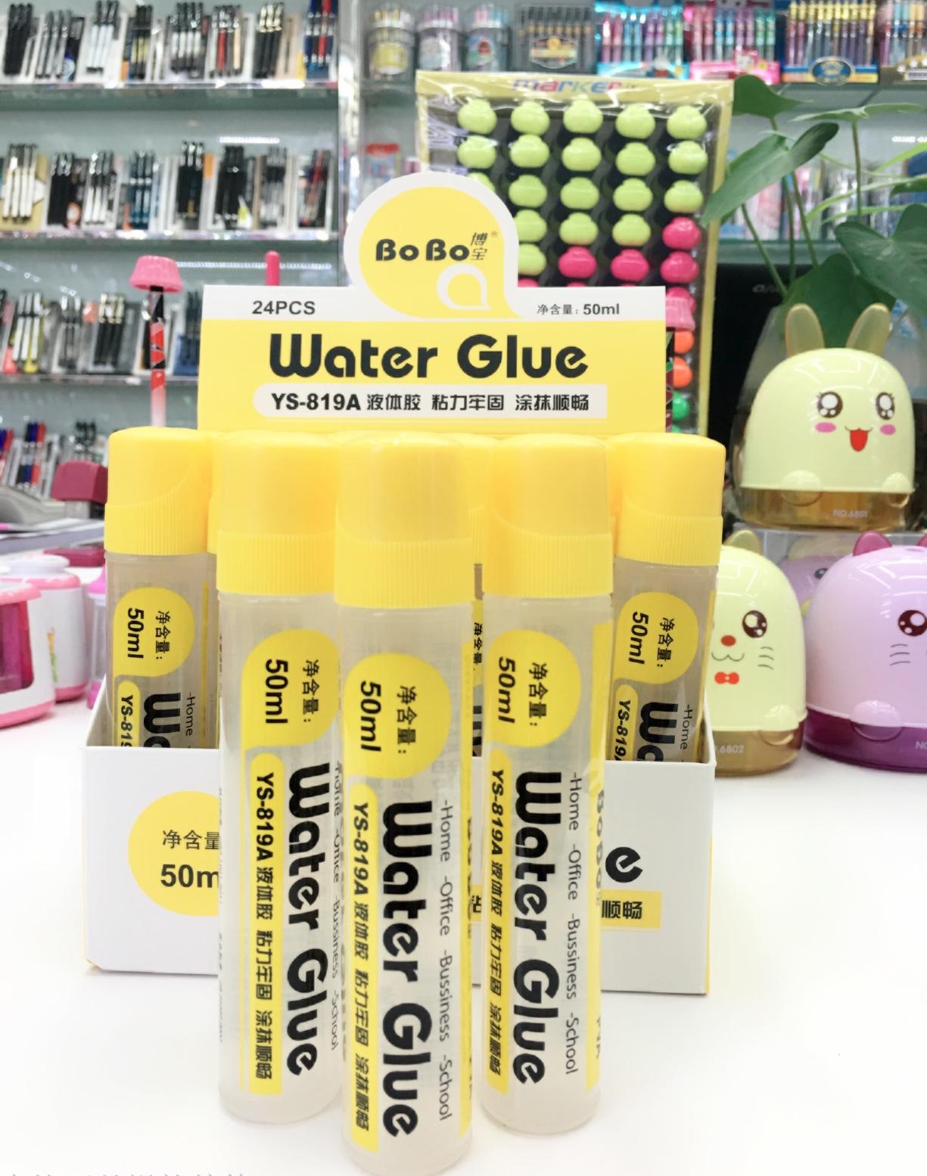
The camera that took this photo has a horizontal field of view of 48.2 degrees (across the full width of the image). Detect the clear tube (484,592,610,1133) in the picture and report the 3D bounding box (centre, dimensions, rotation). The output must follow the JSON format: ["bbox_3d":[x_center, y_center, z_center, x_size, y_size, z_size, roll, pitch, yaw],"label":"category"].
[{"bbox_3d":[0.018,0.058,0.230,0.027,0.118,0.027,1,7,0],"label":"clear tube"}]

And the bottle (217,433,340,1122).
[{"bbox_3d":[-0.041,0.041,0.231,0.028,0.150,0.028,1,7,0],"label":"bottle"}]

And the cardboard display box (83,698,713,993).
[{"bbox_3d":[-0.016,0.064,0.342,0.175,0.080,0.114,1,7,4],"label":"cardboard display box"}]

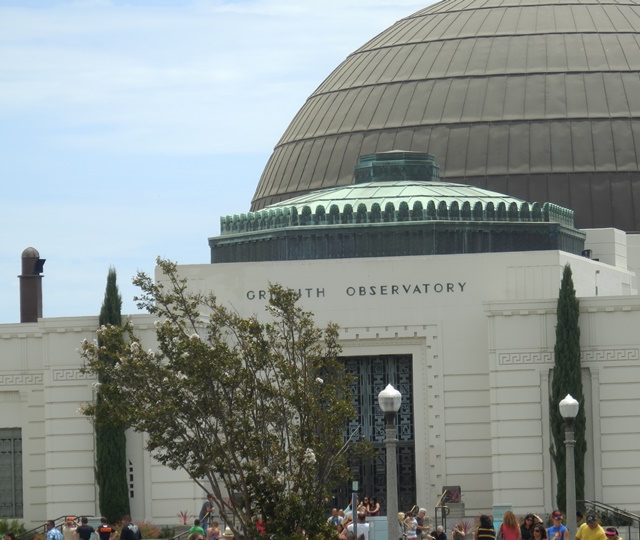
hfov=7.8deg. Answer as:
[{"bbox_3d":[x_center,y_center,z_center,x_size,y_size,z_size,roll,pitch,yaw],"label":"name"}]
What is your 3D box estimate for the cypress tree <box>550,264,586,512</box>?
[{"bbox_3d":[8.015,3.822,150.935,1.120,7.998,1.120,-2,-3,13],"label":"cypress tree"}]

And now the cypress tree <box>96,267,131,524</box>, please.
[{"bbox_3d":[-6.814,4.108,154.425,1.050,8.447,1.050,-2,-3,0],"label":"cypress tree"}]

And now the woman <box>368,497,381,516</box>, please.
[{"bbox_3d":[1.772,8.068,149.414,0.450,1.640,0.360,-2,-3,1],"label":"woman"}]

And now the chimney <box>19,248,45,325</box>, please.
[{"bbox_3d":[-10.120,0.580,164.442,0.850,2.811,0.850,-2,-3,13],"label":"chimney"}]

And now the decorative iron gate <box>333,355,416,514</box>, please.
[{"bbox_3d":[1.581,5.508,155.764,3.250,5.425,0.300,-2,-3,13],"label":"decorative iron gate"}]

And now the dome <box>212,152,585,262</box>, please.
[{"bbox_3d":[2.690,-2.133,161.755,12.300,3.920,12.300,-2,-3,13],"label":"dome"}]

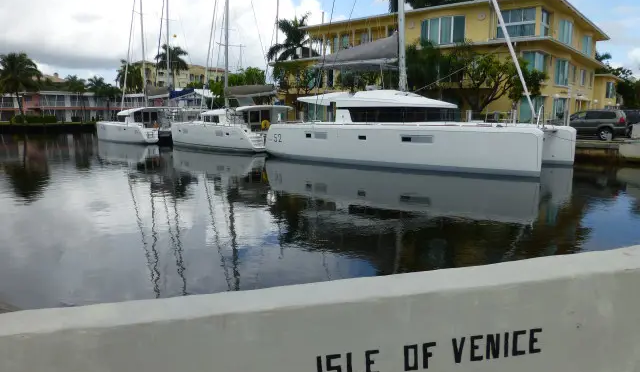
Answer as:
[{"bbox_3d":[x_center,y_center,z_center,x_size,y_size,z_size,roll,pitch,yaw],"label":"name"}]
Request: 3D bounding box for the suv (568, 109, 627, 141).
[{"bbox_3d":[16.318,-3.763,27.734,4.750,1.890,1.880,7,11,39],"label":"suv"}]

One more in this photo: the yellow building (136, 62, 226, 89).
[{"bbox_3d":[-47.010,-28.245,138.954,16.000,17.050,29.000,7,11,39],"label":"yellow building"}]

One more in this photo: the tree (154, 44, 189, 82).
[{"bbox_3d":[-33.504,-23.057,101.300,7.300,17.860,7.300,7,11,39],"label":"tree"}]

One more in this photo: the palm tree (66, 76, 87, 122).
[{"bbox_3d":[-47.118,-16.876,86.697,4.200,9.570,4.200,7,11,39],"label":"palm tree"}]

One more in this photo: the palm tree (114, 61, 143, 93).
[{"bbox_3d":[-45.347,-22.321,106.086,6.600,14.910,6.600,7,11,39],"label":"palm tree"}]

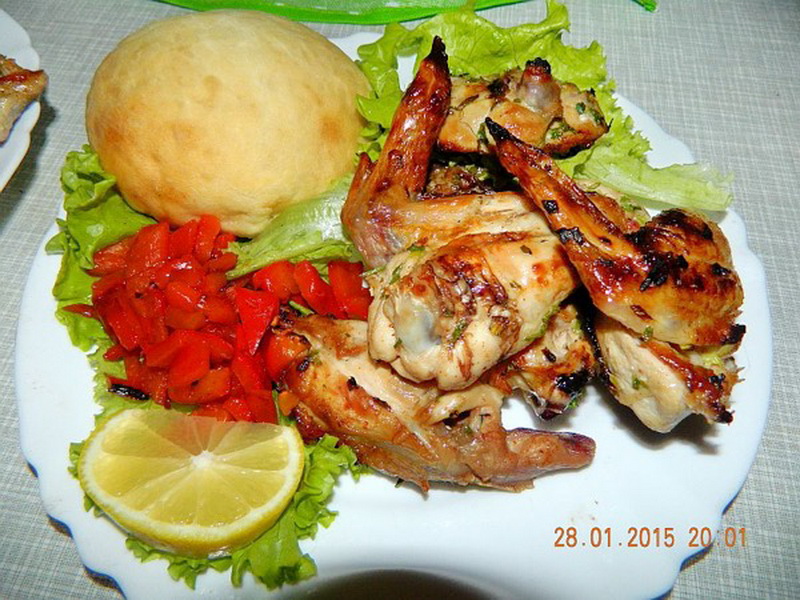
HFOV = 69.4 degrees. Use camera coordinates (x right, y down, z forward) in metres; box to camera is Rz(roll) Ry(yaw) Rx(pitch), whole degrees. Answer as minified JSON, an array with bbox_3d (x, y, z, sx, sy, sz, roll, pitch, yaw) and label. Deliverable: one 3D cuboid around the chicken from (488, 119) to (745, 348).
[{"bbox_3d":[0.058,-0.019,0.169,0.087,0.035,0.042,37,67,21],"label":"chicken"}]

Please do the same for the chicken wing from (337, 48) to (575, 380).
[{"bbox_3d":[0.015,-0.032,0.183,0.065,0.046,0.116,-7,60,-2],"label":"chicken wing"}]

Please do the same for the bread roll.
[{"bbox_3d":[-0.063,-0.070,0.217,0.103,0.053,0.103,-1,60,1],"label":"bread roll"}]

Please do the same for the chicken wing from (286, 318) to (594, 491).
[{"bbox_3d":[0.010,0.030,0.173,0.097,0.032,0.040,15,61,10],"label":"chicken wing"}]

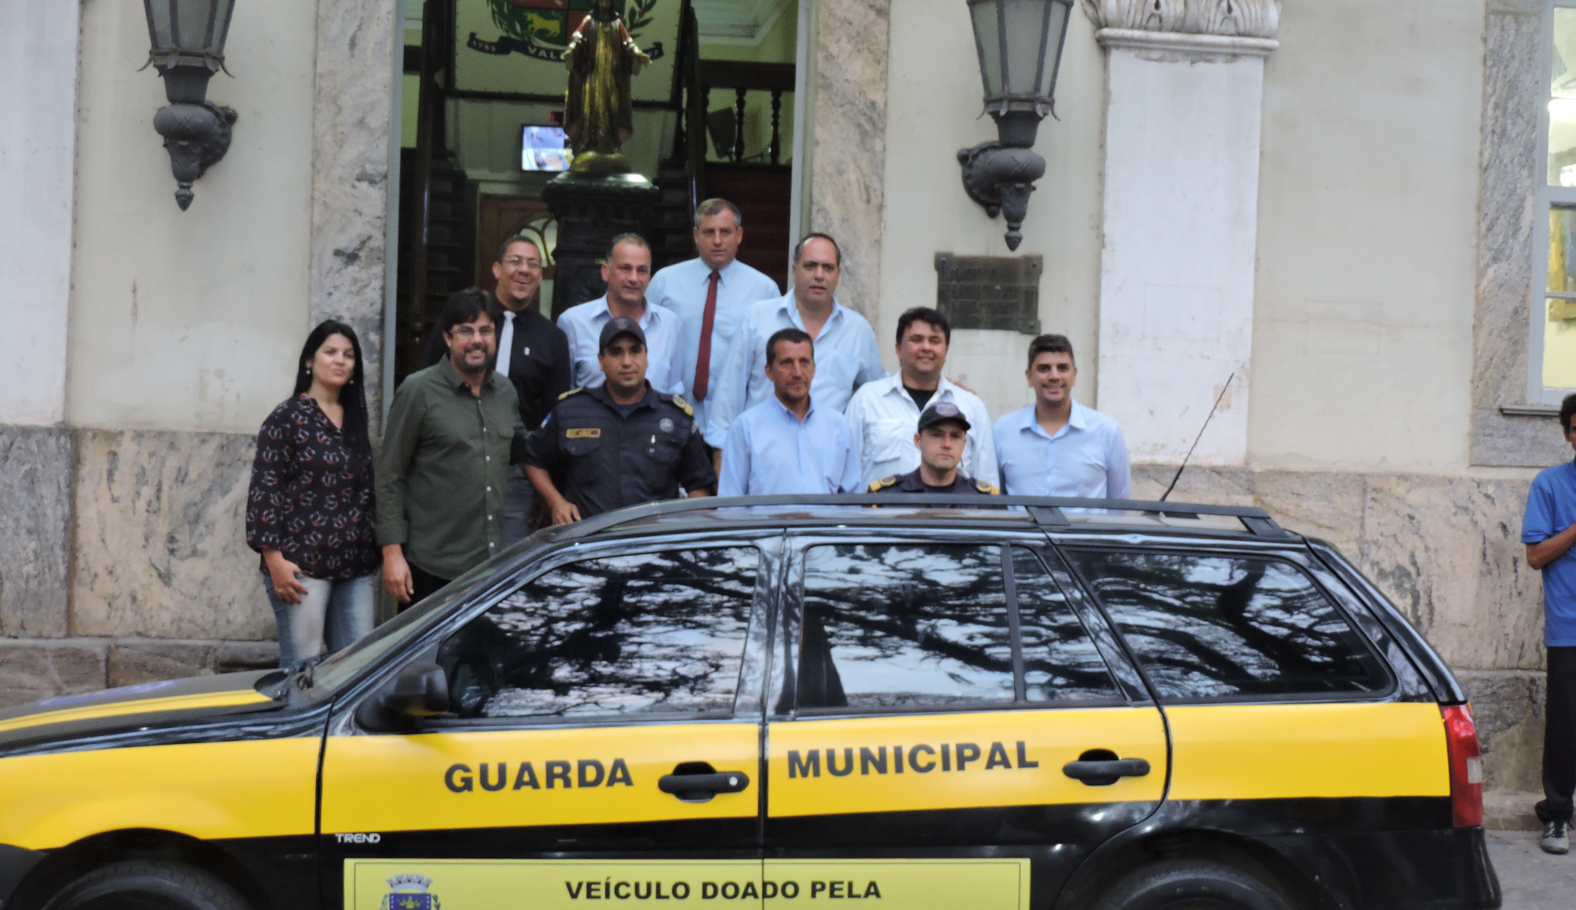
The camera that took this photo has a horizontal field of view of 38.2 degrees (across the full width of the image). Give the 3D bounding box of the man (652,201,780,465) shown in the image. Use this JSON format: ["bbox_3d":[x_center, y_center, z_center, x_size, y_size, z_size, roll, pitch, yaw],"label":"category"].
[{"bbox_3d":[-0.289,-0.069,8.459,0.520,1.770,0.340,2,1,-2],"label":"man"}]

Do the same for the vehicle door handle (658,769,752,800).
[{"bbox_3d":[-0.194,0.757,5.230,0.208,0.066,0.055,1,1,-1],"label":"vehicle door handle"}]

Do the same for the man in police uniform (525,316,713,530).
[{"bbox_3d":[-0.563,0.426,7.609,0.600,1.770,0.360,2,1,-2],"label":"man in police uniform"}]

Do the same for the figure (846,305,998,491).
[{"bbox_3d":[0.434,0.371,7.657,0.540,1.740,0.340,2,0,-2],"label":"figure"}]

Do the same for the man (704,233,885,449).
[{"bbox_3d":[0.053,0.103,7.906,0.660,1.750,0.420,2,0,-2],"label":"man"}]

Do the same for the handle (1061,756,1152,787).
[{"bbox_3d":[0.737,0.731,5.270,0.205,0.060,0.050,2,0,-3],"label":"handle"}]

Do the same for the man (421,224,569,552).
[{"bbox_3d":[-1.044,0.097,8.109,0.530,1.750,0.360,2,1,-9],"label":"man"}]

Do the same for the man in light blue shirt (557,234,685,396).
[{"bbox_3d":[-0.600,0.092,8.007,0.520,1.730,0.330,2,0,-14],"label":"man in light blue shirt"}]

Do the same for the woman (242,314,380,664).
[{"bbox_3d":[-1.595,0.371,7.658,0.450,1.650,0.330,2,1,-23],"label":"woman"}]

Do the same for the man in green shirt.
[{"bbox_3d":[-1.097,0.333,7.457,0.520,1.750,0.360,2,1,-33],"label":"man in green shirt"}]

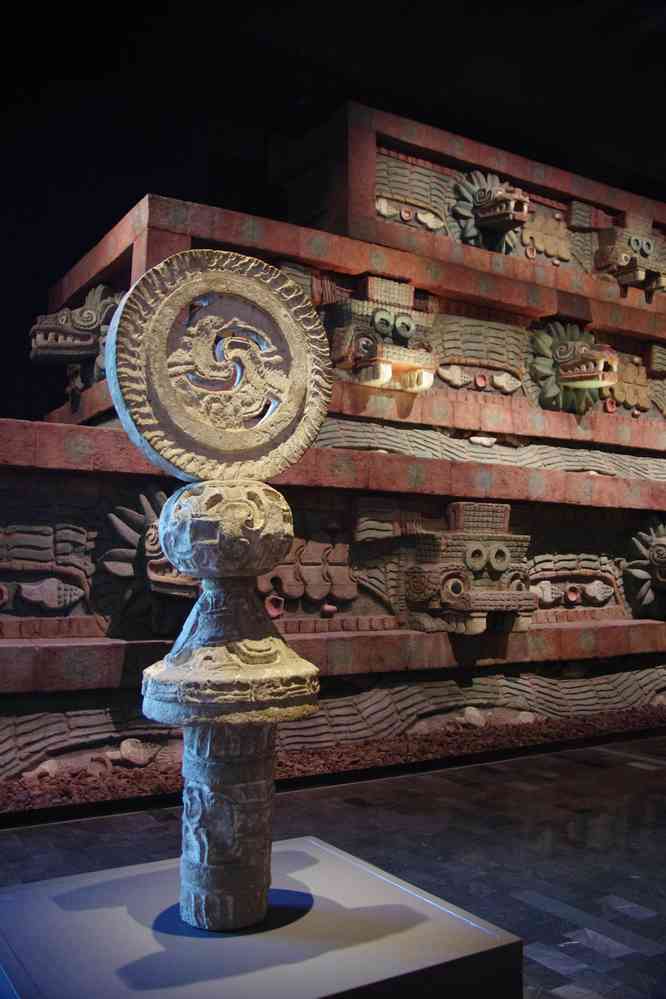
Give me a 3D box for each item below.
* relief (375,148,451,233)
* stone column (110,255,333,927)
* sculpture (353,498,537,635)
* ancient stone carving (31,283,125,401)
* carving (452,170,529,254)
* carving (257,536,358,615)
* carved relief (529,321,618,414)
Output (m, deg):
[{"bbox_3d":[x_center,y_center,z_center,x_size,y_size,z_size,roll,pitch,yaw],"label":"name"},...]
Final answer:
[{"bbox_3d":[1.042,-4.044,12.410,1.206,0.898,0.200,3,-5,-32],"label":"relief"},{"bbox_3d":[-0.349,0.237,3.013,0.740,2.130,0.560,3,-5,-32],"label":"stone column"},{"bbox_3d":[1.029,0.566,8.036,1.512,1.126,0.780,3,-5,-32],"label":"sculpture"},{"bbox_3d":[-2.636,-1.717,9.742,0.870,1.130,1.120,3,-5,-32],"label":"ancient stone carving"},{"bbox_3d":[2.284,-3.988,12.787,1.120,1.099,0.870,3,-5,-32],"label":"carving"},{"bbox_3d":[-0.208,0.617,7.614,0.932,0.630,0.180,3,-5,-32],"label":"carving"},{"bbox_3d":[2.977,-1.607,11.115,1.120,1.122,0.870,3,-5,-32],"label":"carved relief"}]

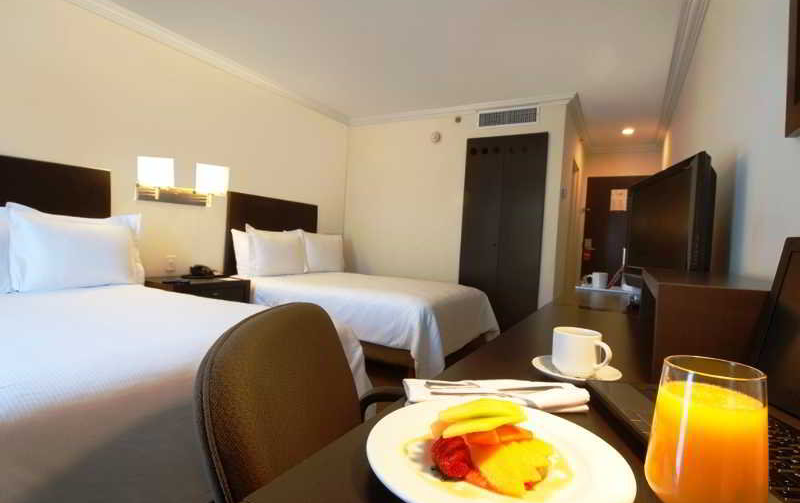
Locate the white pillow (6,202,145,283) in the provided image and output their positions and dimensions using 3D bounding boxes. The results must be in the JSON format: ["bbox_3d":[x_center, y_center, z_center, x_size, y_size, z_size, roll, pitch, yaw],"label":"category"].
[{"bbox_3d":[-1.978,-0.015,2.498,0.190,0.480,0.700,-8,-4,30],"label":"white pillow"}]

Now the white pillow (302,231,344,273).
[{"bbox_3d":[-0.873,0.019,4.513,0.180,0.460,0.680,-8,-4,30],"label":"white pillow"}]

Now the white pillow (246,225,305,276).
[{"bbox_3d":[-1.195,0.002,3.888,0.180,0.470,0.690,-8,-4,30],"label":"white pillow"}]

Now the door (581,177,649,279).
[{"bbox_3d":[3.152,-0.068,5.801,0.897,2.032,0.050,4,2,30],"label":"door"}]

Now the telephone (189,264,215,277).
[{"bbox_3d":[-1.655,0.162,3.324,0.190,0.100,0.200,4,2,30],"label":"telephone"}]

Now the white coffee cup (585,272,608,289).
[{"bbox_3d":[1.045,0.155,2.120,0.112,0.079,0.081,3,2,6],"label":"white coffee cup"}]

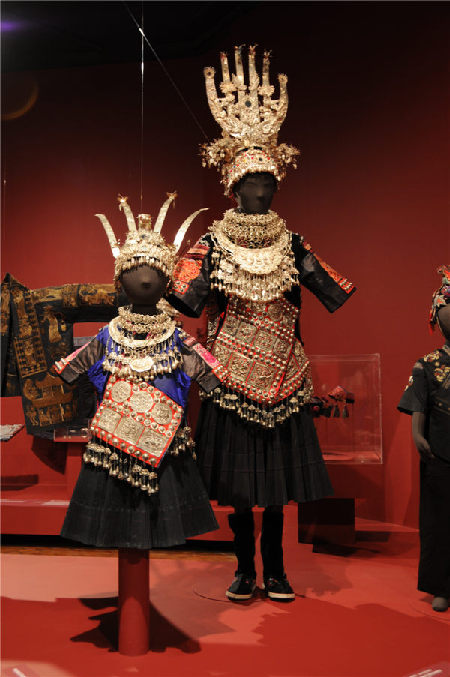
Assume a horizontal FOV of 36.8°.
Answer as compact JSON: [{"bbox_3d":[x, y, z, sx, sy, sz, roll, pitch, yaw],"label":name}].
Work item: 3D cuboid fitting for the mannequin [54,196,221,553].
[{"bbox_3d":[-0.262,0.068,2.020,0.500,1.010,0.410,1,-2,-10],"label":"mannequin"}]

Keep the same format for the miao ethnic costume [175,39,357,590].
[{"bbox_3d":[0.140,-0.090,2.540,0.700,2.040,0.460,1,-2,-12],"label":"miao ethnic costume"}]

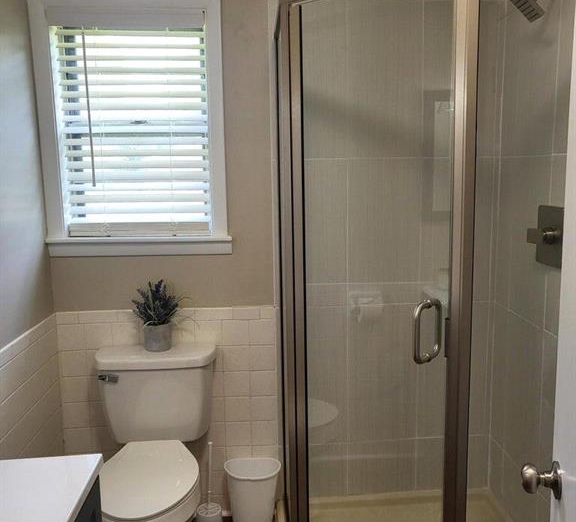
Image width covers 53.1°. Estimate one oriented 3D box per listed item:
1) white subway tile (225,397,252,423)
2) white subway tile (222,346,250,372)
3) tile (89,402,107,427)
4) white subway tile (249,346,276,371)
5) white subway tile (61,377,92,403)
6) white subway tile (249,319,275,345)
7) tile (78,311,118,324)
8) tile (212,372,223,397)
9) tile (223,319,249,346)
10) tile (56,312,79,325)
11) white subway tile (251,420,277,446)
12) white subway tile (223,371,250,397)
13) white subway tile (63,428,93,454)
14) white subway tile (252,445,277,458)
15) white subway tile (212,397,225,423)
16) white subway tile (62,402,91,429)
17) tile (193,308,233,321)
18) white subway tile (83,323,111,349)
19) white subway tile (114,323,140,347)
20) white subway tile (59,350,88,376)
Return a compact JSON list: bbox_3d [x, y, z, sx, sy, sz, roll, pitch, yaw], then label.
[{"bbox_3d":[-0.207,0.614,2.394,0.108,0.107,0.009,-1,9,-4],"label":"white subway tile"},{"bbox_3d":[-0.209,0.399,2.361,0.108,0.107,0.009,-1,9,-4],"label":"white subway tile"},{"bbox_3d":[-0.753,0.625,2.358,0.108,0.107,0.009,-1,9,-4],"label":"tile"},{"bbox_3d":[-0.103,0.399,2.376,0.107,0.107,0.010,-1,8,-3],"label":"white subway tile"},{"bbox_3d":[-0.866,0.523,2.346,0.106,0.107,0.010,-1,8,-3],"label":"white subway tile"},{"bbox_3d":[-0.104,0.291,2.361,0.107,0.107,0.010,-1,8,-3],"label":"white subway tile"},{"bbox_3d":[-0.753,0.224,2.297,0.154,0.050,0.009,-1,9,-4],"label":"tile"},{"bbox_3d":[-0.318,0.509,2.377,0.109,0.108,0.010,-1,8,-4],"label":"tile"},{"bbox_3d":[-0.210,0.291,2.344,0.108,0.107,0.009,-1,9,-4],"label":"tile"},{"bbox_3d":[-0.879,0.228,2.304,0.085,0.050,0.010,-1,8,-3],"label":"tile"},{"bbox_3d":[-0.096,0.720,2.423,0.109,0.110,0.010,-1,8,-4],"label":"white subway tile"},{"bbox_3d":[-0.208,0.506,2.377,0.108,0.107,0.009,-1,9,-4],"label":"white subway tile"},{"bbox_3d":[-0.860,0.739,2.374,0.108,0.108,0.010,-1,8,-4],"label":"white subway tile"},{"bbox_3d":[-0.095,0.826,2.434,0.108,0.107,0.009,-1,9,-4],"label":"white subway tile"},{"bbox_3d":[-0.316,0.617,2.393,0.109,0.109,0.010,-1,8,-4],"label":"white subway tile"},{"bbox_3d":[-0.862,0.630,2.358,0.108,0.109,0.010,-1,8,-4],"label":"white subway tile"},{"bbox_3d":[-0.301,0.215,2.338,0.152,0.050,0.010,-1,8,-3],"label":"tile"},{"bbox_3d":[-0.756,0.303,2.308,0.108,0.107,0.009,-1,9,-4],"label":"white subway tile"},{"bbox_3d":[-0.653,0.303,2.329,0.107,0.107,0.010,-1,8,-3],"label":"white subway tile"},{"bbox_3d":[-0.865,0.413,2.331,0.106,0.107,0.010,-1,8,-3],"label":"white subway tile"}]

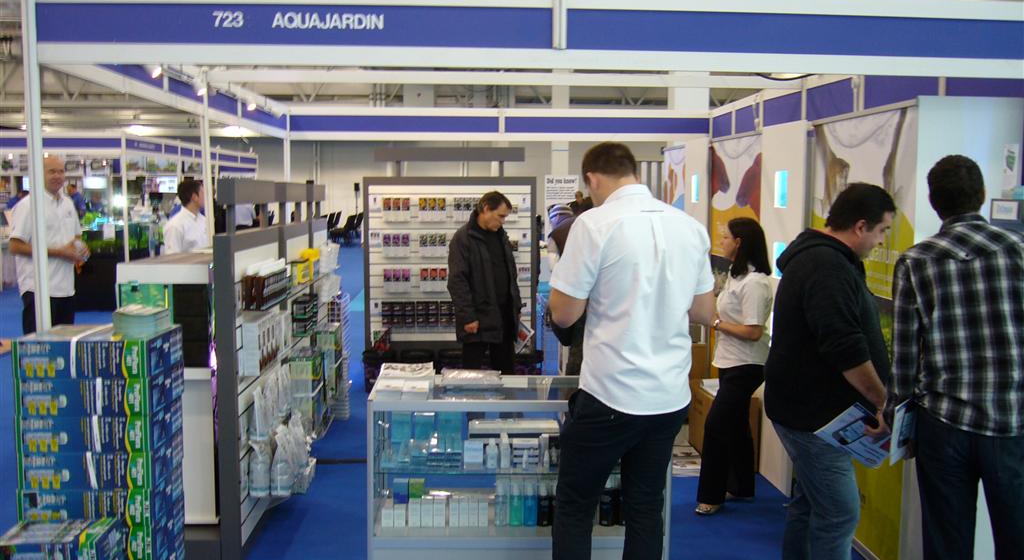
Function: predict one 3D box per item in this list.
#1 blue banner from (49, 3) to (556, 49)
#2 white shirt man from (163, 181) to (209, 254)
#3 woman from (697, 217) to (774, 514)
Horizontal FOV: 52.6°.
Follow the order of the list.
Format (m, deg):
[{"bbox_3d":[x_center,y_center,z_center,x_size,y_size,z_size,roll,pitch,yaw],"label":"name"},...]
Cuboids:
[{"bbox_3d":[-0.815,-0.961,3.901,1.940,0.150,0.035,0,5,-3],"label":"blue banner"},{"bbox_3d":[-2.635,0.092,8.457,0.330,1.790,0.460,3,6,27],"label":"white shirt man"},{"bbox_3d":[1.219,0.460,5.660,0.380,1.600,0.450,-1,5,-20],"label":"woman"}]

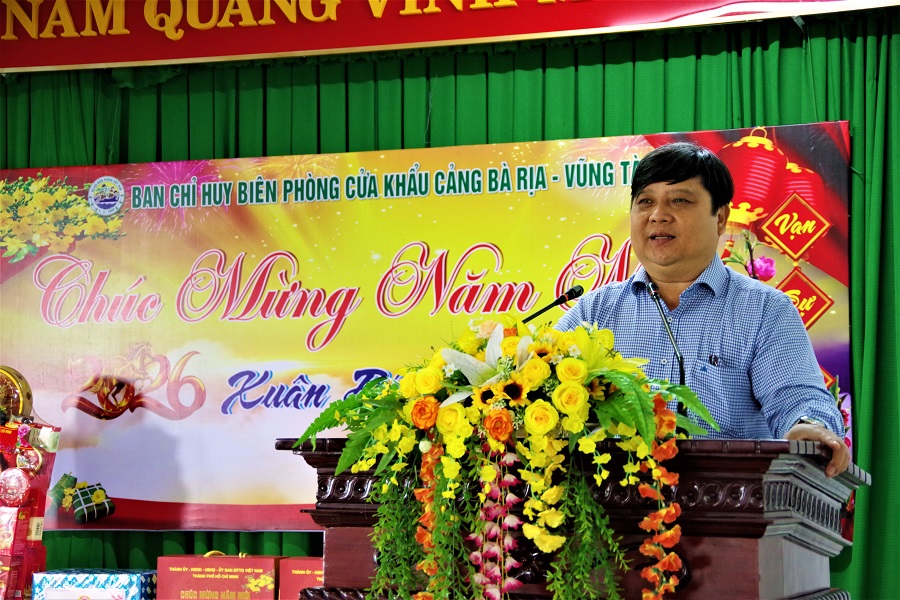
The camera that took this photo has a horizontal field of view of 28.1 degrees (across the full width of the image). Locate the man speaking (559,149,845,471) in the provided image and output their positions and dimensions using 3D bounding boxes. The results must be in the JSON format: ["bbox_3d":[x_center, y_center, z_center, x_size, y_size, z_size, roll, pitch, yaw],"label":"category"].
[{"bbox_3d":[0.435,0.555,3.230,0.600,1.710,0.440,-2,-9,19],"label":"man speaking"}]

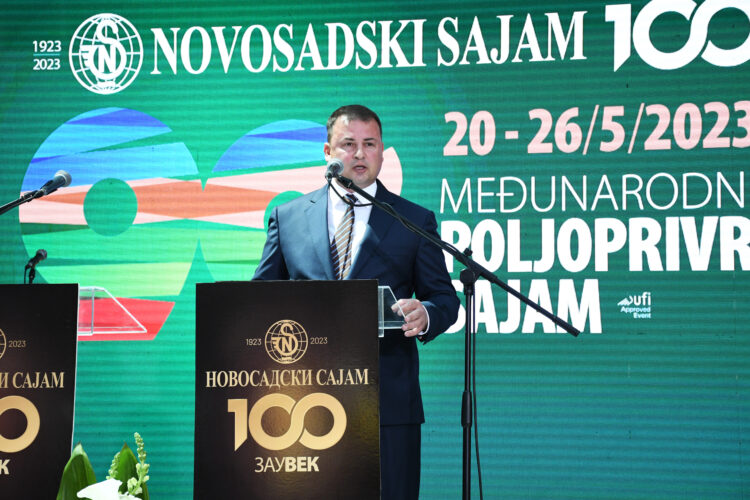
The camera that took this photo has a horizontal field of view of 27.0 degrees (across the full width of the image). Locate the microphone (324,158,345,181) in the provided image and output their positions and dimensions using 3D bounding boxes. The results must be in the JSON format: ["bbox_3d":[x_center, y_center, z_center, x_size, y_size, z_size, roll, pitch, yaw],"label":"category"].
[{"bbox_3d":[-0.120,-0.232,4.546,0.052,0.052,0.168,-2,13,6],"label":"microphone"}]

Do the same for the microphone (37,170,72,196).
[{"bbox_3d":[-0.917,-0.190,4.488,0.052,0.052,0.168,-3,16,13],"label":"microphone"}]

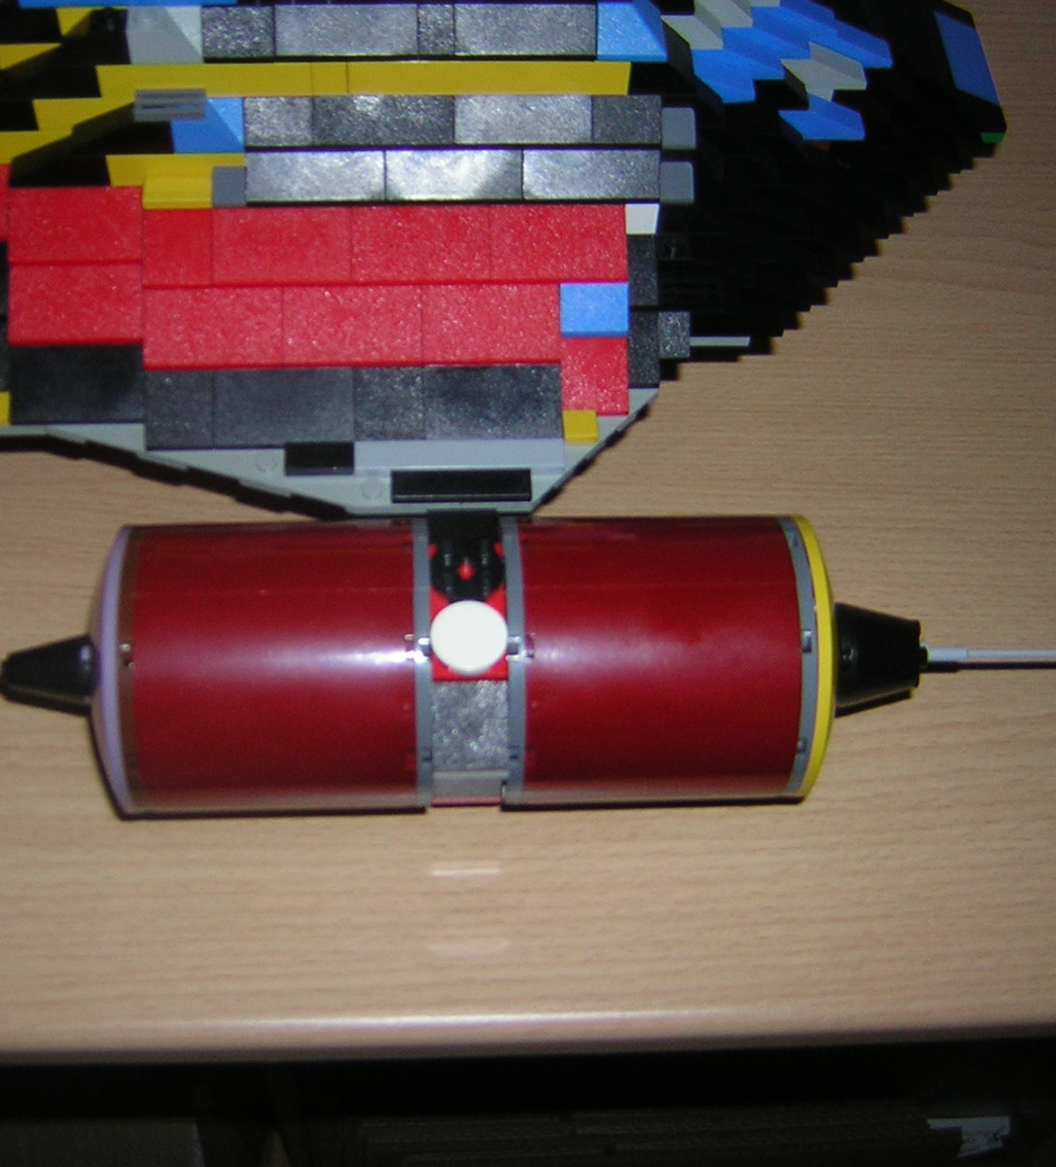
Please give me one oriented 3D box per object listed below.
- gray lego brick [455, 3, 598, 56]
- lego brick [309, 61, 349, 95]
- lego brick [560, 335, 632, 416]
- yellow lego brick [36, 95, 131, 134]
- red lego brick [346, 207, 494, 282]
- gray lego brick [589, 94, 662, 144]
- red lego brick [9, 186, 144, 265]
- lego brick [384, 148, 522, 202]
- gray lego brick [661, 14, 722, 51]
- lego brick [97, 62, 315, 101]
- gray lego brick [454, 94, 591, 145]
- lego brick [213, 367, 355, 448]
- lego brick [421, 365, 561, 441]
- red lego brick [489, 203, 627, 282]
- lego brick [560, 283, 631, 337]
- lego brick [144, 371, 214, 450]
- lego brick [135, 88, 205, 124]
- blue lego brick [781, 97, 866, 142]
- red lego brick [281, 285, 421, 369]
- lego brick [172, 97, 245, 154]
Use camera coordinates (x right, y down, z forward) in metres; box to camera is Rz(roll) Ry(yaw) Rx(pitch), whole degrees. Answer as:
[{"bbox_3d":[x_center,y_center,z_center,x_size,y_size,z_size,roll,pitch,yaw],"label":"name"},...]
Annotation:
[{"bbox_3d":[-0.001,-0.127,0.364,0.032,0.010,0.016,-1,58,-3],"label":"gray lego brick"},{"bbox_3d":[-0.044,-0.116,0.362,0.008,0.010,0.008,-1,58,-4],"label":"lego brick"},{"bbox_3d":[0.015,-0.052,0.381,0.016,0.010,0.024,-1,58,-4],"label":"lego brick"},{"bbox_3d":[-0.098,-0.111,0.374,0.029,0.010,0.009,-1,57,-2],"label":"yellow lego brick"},{"bbox_3d":[-0.025,-0.082,0.376,0.032,0.010,0.024,-1,58,-3],"label":"red lego brick"},{"bbox_3d":[0.023,-0.110,0.377,0.016,0.010,0.016,-1,58,-3],"label":"gray lego brick"},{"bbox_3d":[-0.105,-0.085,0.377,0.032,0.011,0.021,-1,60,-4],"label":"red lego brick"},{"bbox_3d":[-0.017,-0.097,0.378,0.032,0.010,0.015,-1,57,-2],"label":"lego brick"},{"bbox_3d":[0.038,-0.130,0.374,0.016,0.011,0.008,-1,60,-4],"label":"gray lego brick"},{"bbox_3d":[-0.071,-0.114,0.359,0.048,0.011,0.008,-1,60,-4],"label":"lego brick"},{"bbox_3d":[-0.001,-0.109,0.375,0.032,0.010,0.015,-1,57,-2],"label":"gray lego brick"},{"bbox_3d":[-0.056,-0.044,0.371,0.032,0.010,0.024,-1,58,-4],"label":"lego brick"},{"bbox_3d":[-0.008,-0.045,0.377,0.032,0.010,0.024,-1,58,-3],"label":"lego brick"},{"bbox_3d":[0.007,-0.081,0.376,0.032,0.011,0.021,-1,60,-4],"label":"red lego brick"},{"bbox_3d":[0.015,-0.068,0.379,0.016,0.010,0.016,-1,58,-4],"label":"lego brick"},{"bbox_3d":[-0.080,-0.044,0.376,0.016,0.010,0.024,-1,58,-3],"label":"lego brick"},{"bbox_3d":[-0.079,-0.106,0.358,0.016,0.003,0.008,-1,60,-4],"label":"lego brick"},{"bbox_3d":[0.073,-0.118,0.407,0.024,0.010,0.008,-1,58,-3],"label":"blue lego brick"},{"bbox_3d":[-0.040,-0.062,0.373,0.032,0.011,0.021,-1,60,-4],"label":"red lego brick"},{"bbox_3d":[-0.072,-0.107,0.368,0.016,0.010,0.016,-1,58,-3],"label":"lego brick"}]

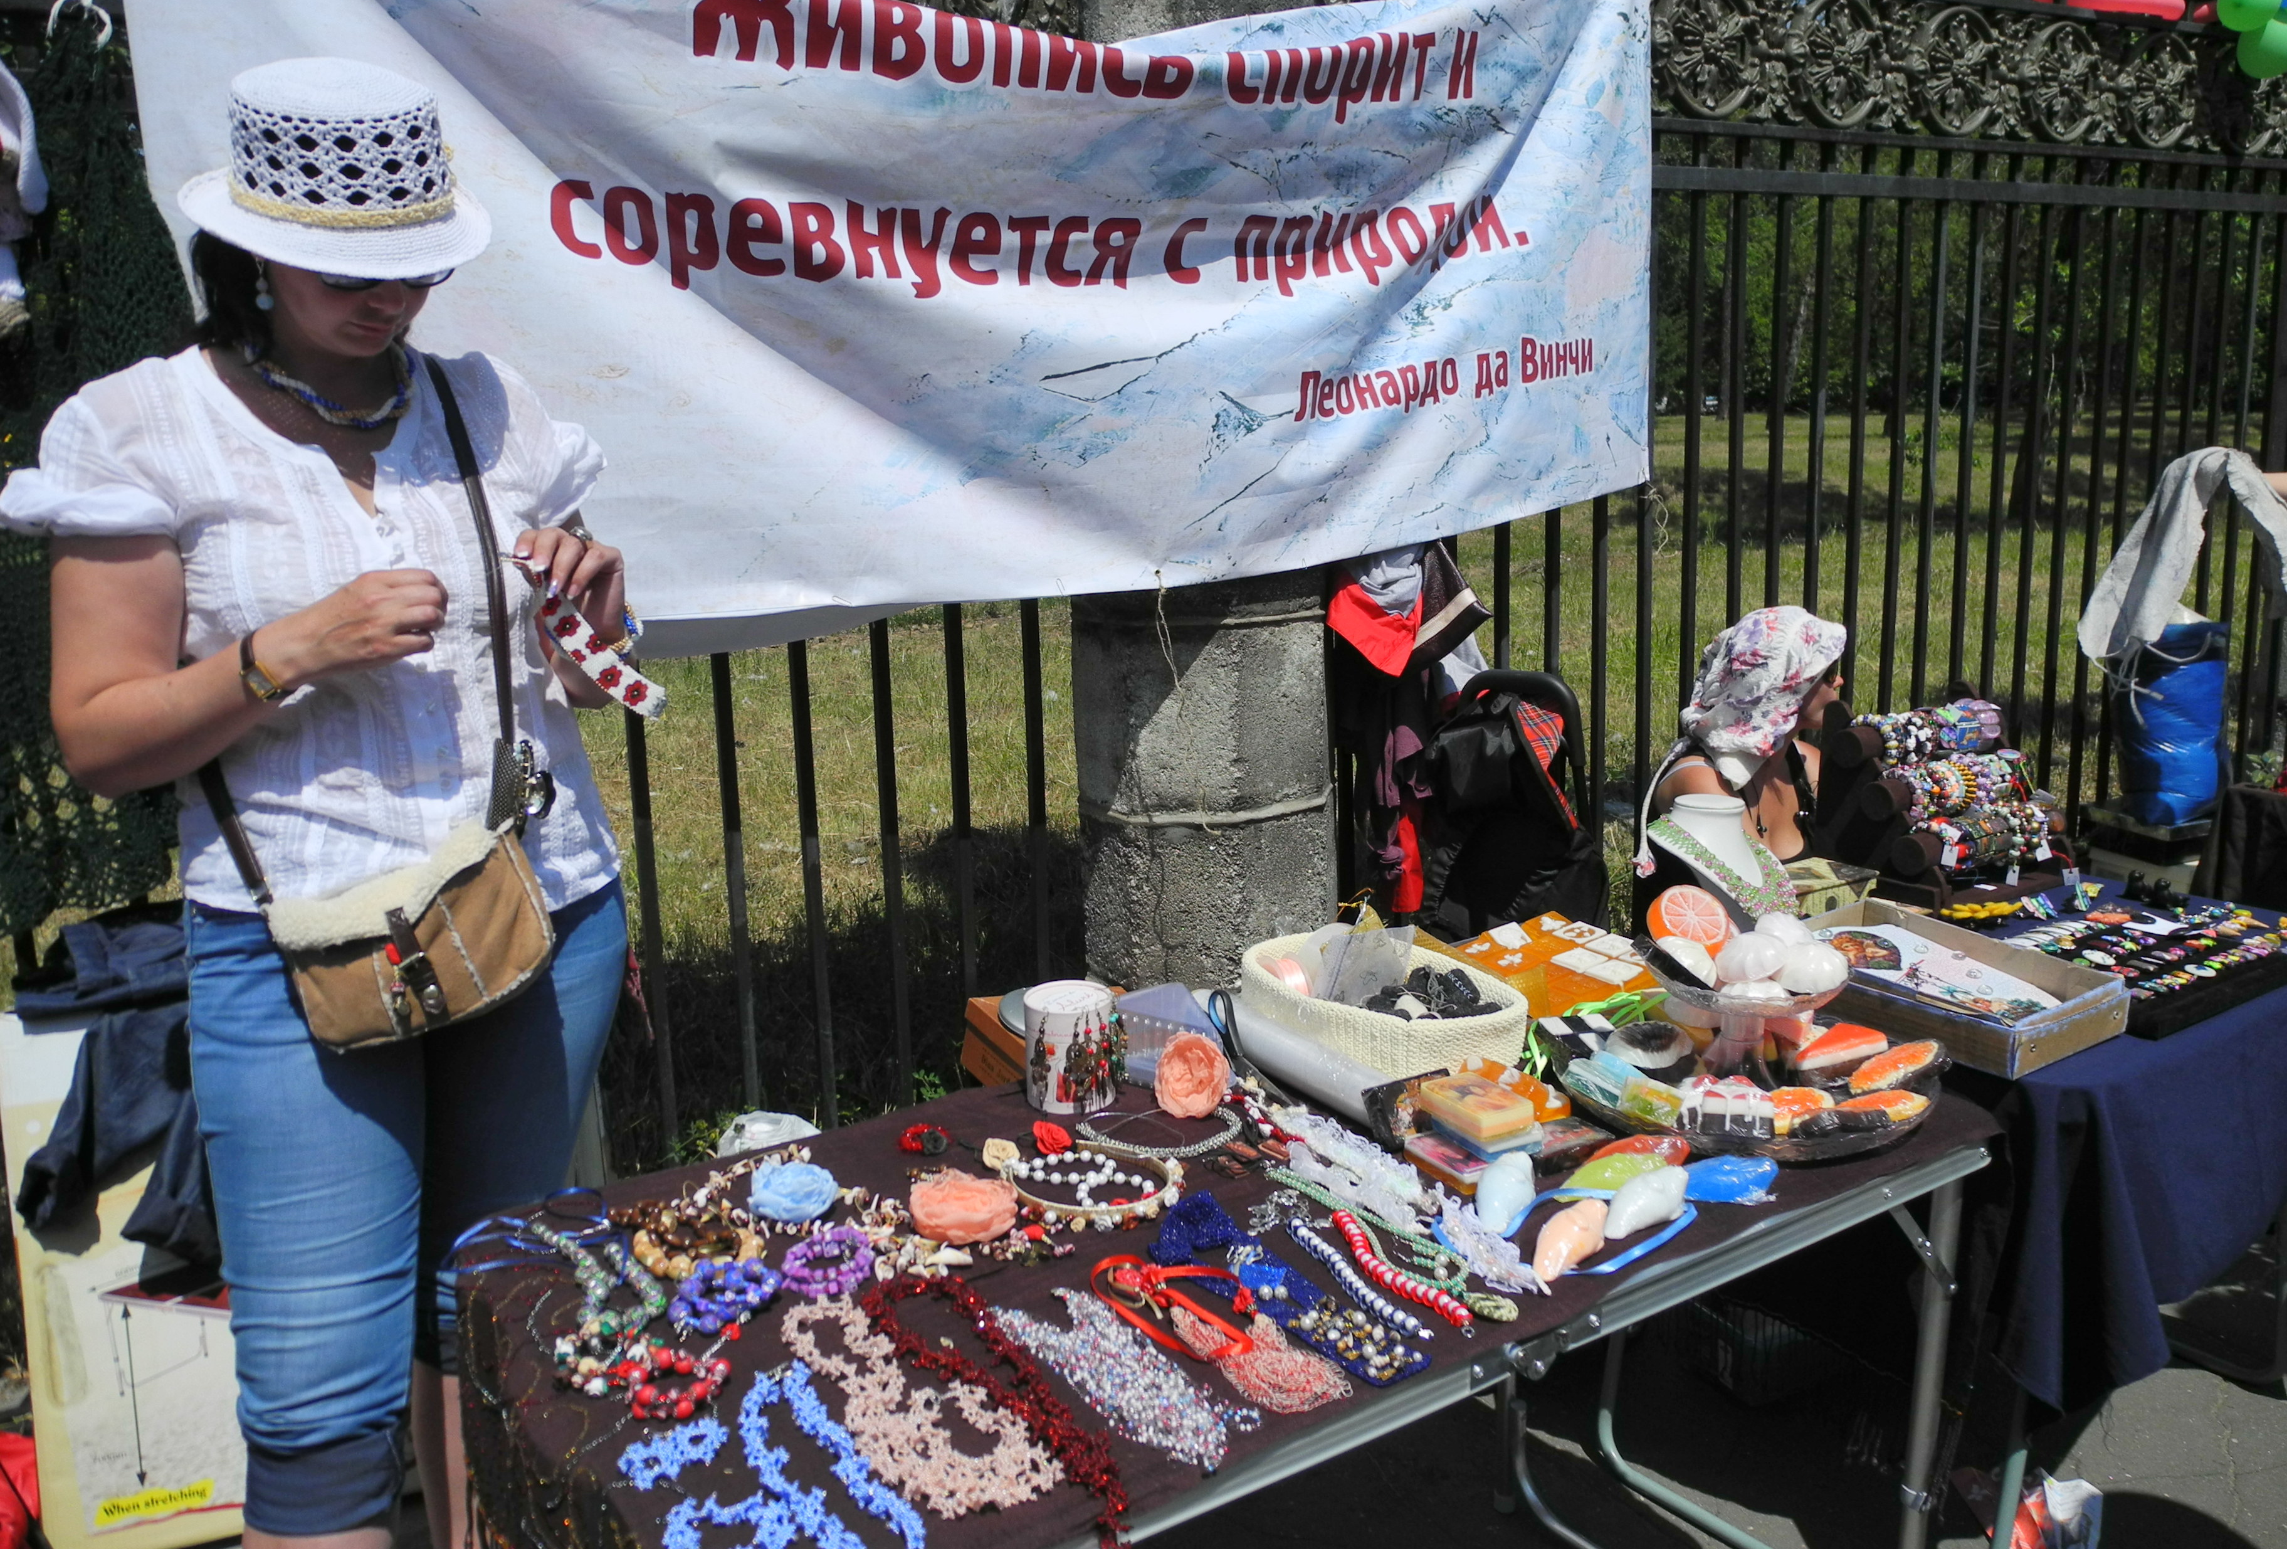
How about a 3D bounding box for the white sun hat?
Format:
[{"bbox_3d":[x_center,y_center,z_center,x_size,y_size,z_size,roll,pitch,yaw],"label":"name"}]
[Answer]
[{"bbox_3d":[-0.704,-0.529,1.610,0.280,0.130,0.285,-10,43,-36],"label":"white sun hat"}]

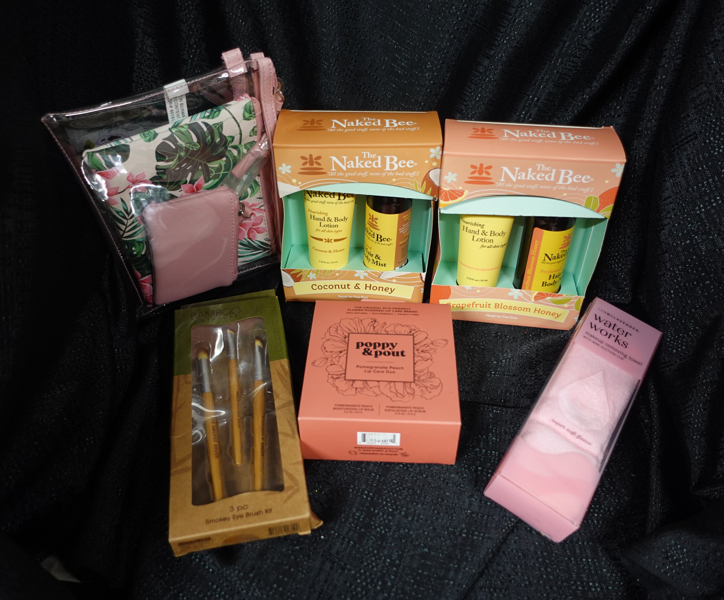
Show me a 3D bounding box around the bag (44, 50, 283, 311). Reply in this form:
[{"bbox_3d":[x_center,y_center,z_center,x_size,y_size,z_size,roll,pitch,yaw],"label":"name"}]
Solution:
[{"bbox_3d":[-0.152,-0.095,0.518,0.170,0.196,0.041,-22,47,-22],"label":"bag"}]

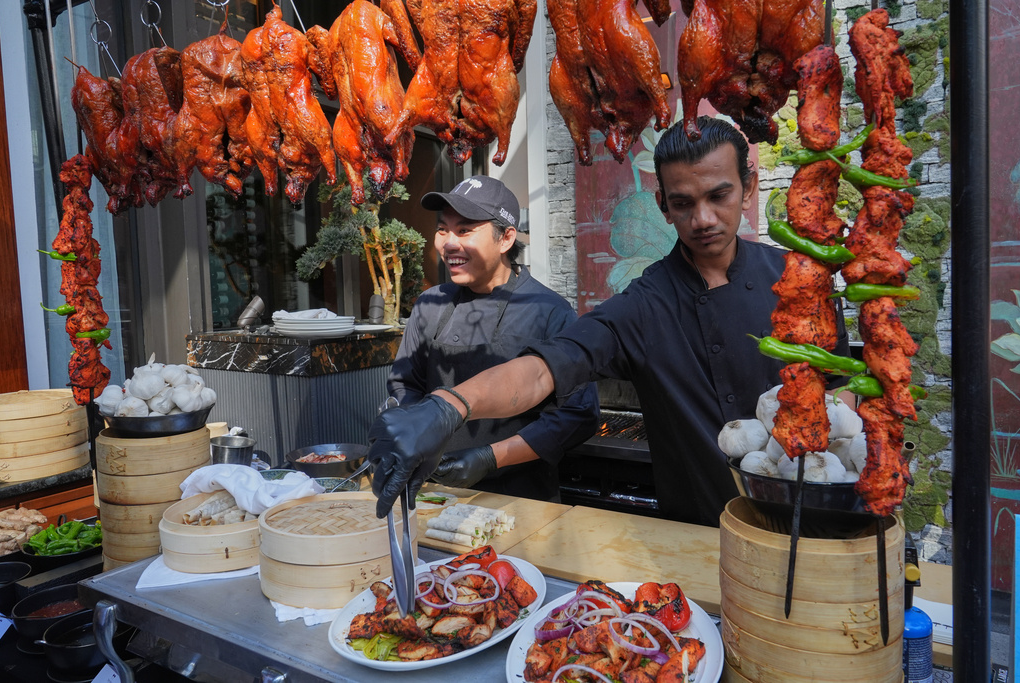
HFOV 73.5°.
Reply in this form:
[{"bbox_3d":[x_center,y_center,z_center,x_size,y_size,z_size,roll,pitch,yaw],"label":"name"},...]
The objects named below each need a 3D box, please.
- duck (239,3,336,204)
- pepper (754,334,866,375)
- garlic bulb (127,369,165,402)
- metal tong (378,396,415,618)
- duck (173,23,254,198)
[{"bbox_3d":[-0.365,-0.389,1.120,0.138,0.312,0.125,-2,5,-6],"label":"duck"},{"bbox_3d":[0.374,0.016,0.855,0.148,0.034,0.030,16,0,0],"label":"pepper"},{"bbox_3d":[-0.704,0.085,1.320,0.061,0.056,0.061,-18,12,0],"label":"garlic bulb"},{"bbox_3d":[-0.154,0.228,0.948,0.040,0.290,0.030,-1,-10,-31],"label":"metal tong"},{"bbox_3d":[-0.615,-0.478,1.420,0.165,0.350,0.150,-3,4,-21],"label":"duck"}]

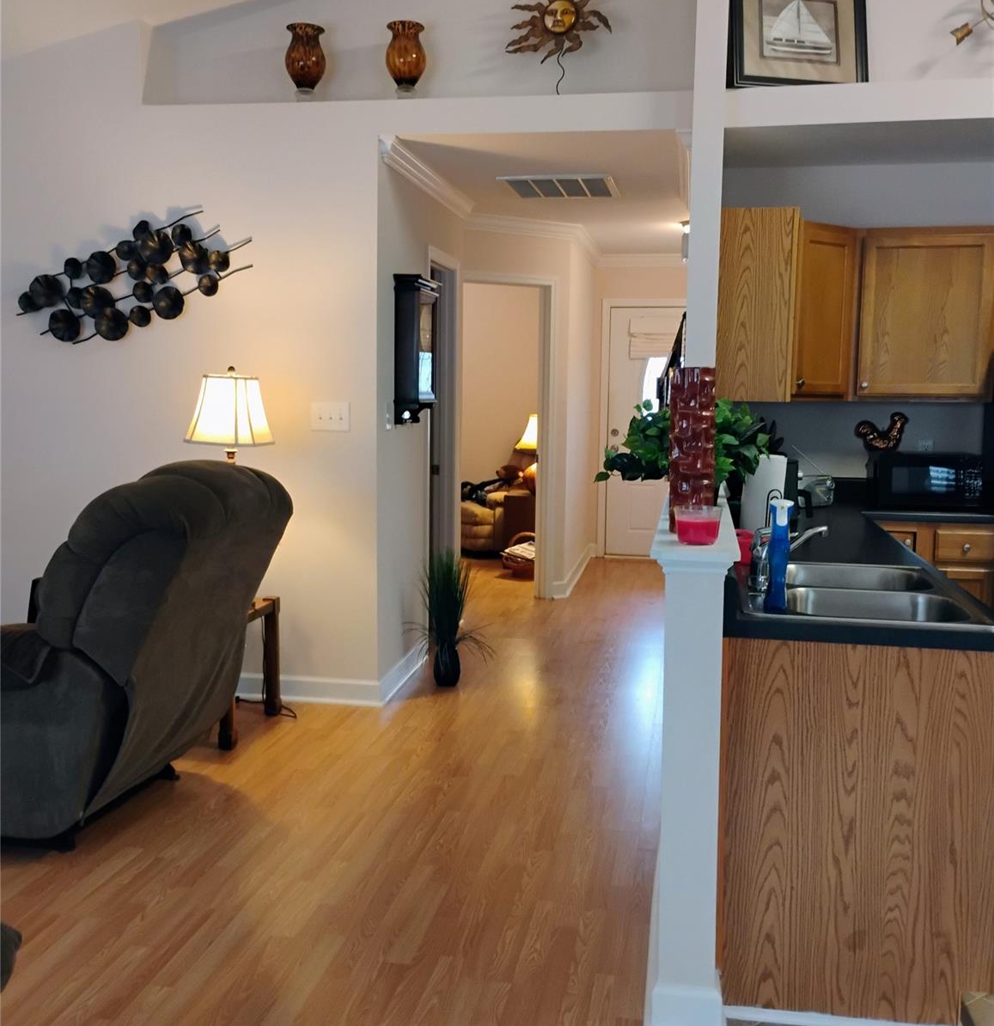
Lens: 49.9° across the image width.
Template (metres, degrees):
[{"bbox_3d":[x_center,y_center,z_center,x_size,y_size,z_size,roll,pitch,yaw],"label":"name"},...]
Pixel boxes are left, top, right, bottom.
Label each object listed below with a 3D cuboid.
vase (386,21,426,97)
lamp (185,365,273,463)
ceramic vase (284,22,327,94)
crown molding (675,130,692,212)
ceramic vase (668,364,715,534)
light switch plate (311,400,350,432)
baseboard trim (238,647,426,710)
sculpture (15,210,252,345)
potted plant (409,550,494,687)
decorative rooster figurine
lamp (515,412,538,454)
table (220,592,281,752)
[{"bbox_3d":[-0.382,-1.878,4.479,0.175,0.337,0.175,2,7,10],"label":"vase"},{"bbox_3d":[-1.075,-0.127,4.328,0.355,0.927,0.355,2,7,10],"label":"lamp"},{"bbox_3d":[-0.815,-1.901,4.562,0.178,0.331,0.178,2,7,10],"label":"ceramic vase"},{"bbox_3d":[0.868,-1.552,4.946,0.070,0.095,1.451,2,7,10],"label":"crown molding"},{"bbox_3d":[0.458,-0.147,2.532,0.106,0.391,0.105,2,7,10],"label":"ceramic vase"},{"bbox_3d":[-0.715,-0.418,4.620,0.174,0.124,0.011,2,7,10],"label":"light switch plate"},{"bbox_3d":[-0.762,0.736,5.164,0.715,0.115,0.865,2,7,10],"label":"baseboard trim"},{"bbox_3d":[-1.580,-1.018,4.644,1.116,0.560,0.086,2,7,10],"label":"sculpture"},{"bbox_3d":[-0.217,0.490,5.079,0.416,0.637,0.340,2,7,10],"label":"potted plant"},{"bbox_3d":[1.738,-0.366,4.804,0.240,0.180,0.085,2,7,10],"label":"decorative rooster figurine"},{"bbox_3d":[0.368,-0.502,8.776,0.420,0.694,0.420,2,7,10],"label":"lamp"},{"bbox_3d":[-1.256,0.627,4.404,0.559,0.509,0.509,2,7,10],"label":"table"}]

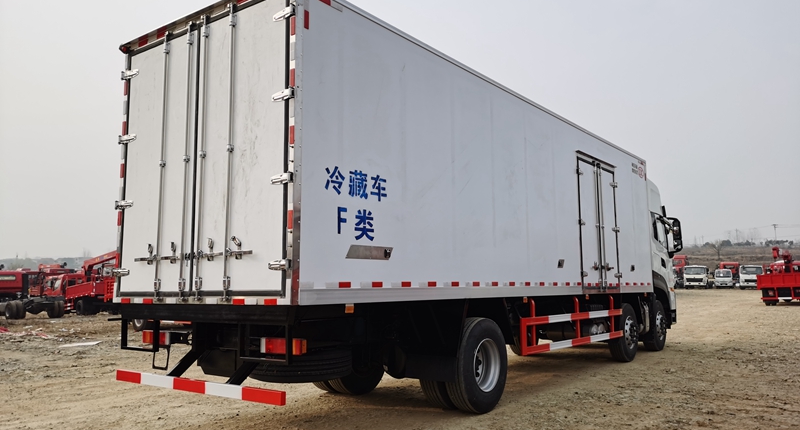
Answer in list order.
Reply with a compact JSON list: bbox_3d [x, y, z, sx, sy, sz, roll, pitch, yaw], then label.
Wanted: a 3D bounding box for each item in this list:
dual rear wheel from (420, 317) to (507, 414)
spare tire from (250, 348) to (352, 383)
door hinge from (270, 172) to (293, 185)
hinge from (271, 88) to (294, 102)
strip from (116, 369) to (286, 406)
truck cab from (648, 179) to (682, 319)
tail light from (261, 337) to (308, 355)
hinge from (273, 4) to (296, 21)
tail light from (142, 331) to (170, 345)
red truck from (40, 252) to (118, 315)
[{"bbox_3d":[0.774,1.750,7.350,0.630,1.060,1.060,-5,-8,36],"label":"dual rear wheel"},{"bbox_3d":[-1.031,1.528,6.489,1.055,0.285,1.055,-1,-6,0],"label":"spare tire"},{"bbox_3d":[-0.935,-0.286,4.910,0.228,0.084,0.050,-5,-8,37],"label":"door hinge"},{"bbox_3d":[-0.939,-0.959,4.987,0.228,0.084,0.050,-5,-8,37],"label":"hinge"},{"bbox_3d":[-1.833,1.492,5.467,2.395,0.100,0.048,-5,-8,37],"label":"strip"},{"bbox_3d":[4.642,0.854,14.090,2.500,3.050,1.980,-5,-8,37],"label":"truck cab"},{"bbox_3d":[-0.956,1.072,5.142,0.480,0.135,0.090,-5,-8,36],"label":"tail light"},{"bbox_3d":[-0.944,-1.637,5.066,0.228,0.084,0.050,-5,-8,37],"label":"hinge"},{"bbox_3d":[-2.413,1.235,6.272,0.480,0.120,0.070,-5,-8,37],"label":"tail light"},{"bbox_3d":[-19.514,4.425,41.261,2.350,4.150,7.300,-4,-7,28],"label":"red truck"}]

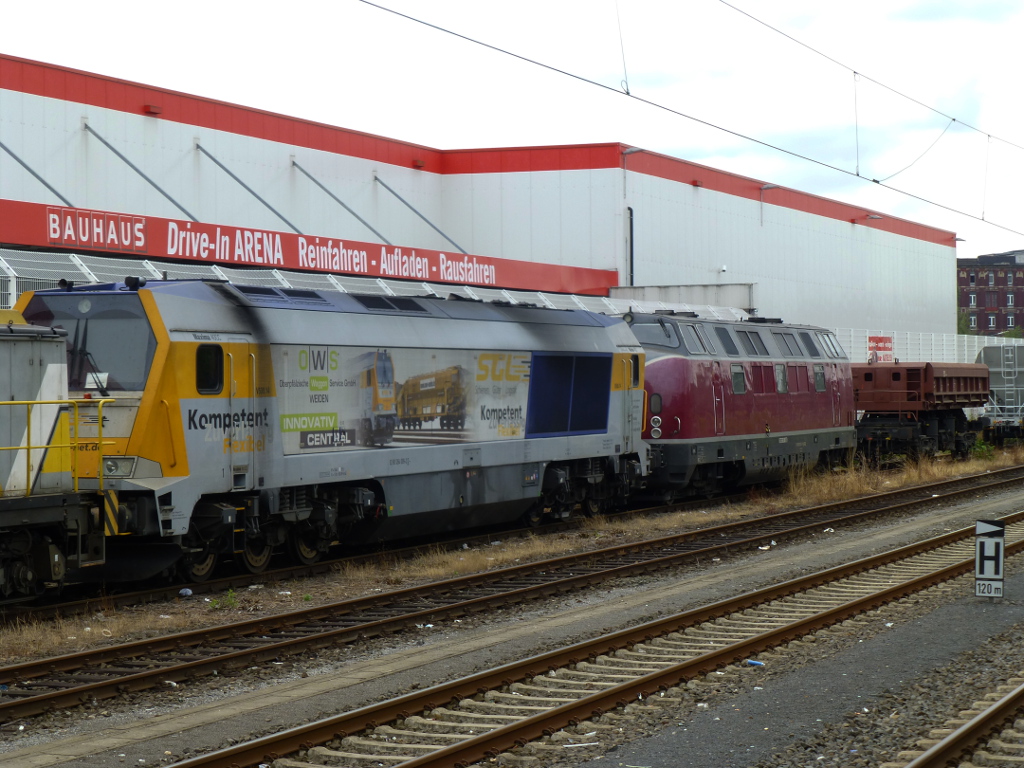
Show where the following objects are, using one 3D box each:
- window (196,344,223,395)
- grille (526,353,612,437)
[{"bbox_3d":[-4.119,-0.195,36.135,0.080,0.695,0.765,0,0,23],"label":"window"},{"bbox_3d":[1.093,0.196,50.445,0.100,1.604,5.328,0,0,20],"label":"grille"}]

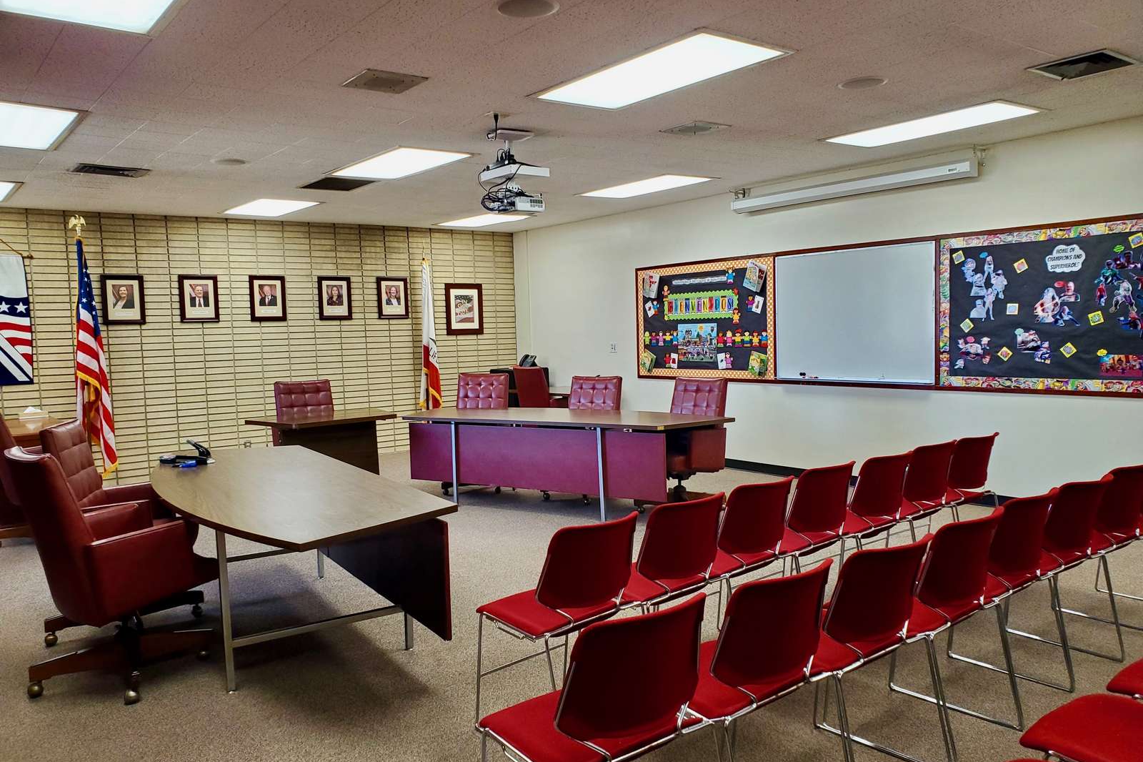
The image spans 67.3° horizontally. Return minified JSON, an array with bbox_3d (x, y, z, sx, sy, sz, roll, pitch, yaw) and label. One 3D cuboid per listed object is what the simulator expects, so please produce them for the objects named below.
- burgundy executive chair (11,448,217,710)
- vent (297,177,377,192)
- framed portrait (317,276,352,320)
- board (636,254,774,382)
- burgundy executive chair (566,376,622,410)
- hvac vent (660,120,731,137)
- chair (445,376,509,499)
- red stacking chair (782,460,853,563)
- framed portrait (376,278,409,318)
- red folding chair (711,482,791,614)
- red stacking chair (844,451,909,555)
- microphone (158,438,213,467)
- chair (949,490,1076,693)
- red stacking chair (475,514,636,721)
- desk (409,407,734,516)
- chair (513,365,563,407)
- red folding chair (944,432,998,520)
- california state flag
[{"bbox_3d":[-1.953,0.775,3.695,0.650,1.030,0.700,1,5,41],"label":"burgundy executive chair"},{"bbox_3d":[-1.948,-1.638,7.171,0.440,0.040,0.600,-5,5,-37],"label":"vent"},{"bbox_3d":[-2.772,-0.965,10.056,0.390,0.505,0.030,-4,4,-35],"label":"framed portrait"},{"bbox_3d":[1.329,-0.609,8.806,0.030,1.202,1.919,-5,5,-38],"label":"board"},{"bbox_3d":[0.078,0.494,7.389,0.650,1.020,0.700,0,4,30],"label":"burgundy executive chair"},{"bbox_3d":[0.790,-1.611,5.494,0.305,0.040,0.310,-5,5,-37],"label":"hvac vent"},{"bbox_3d":[-0.913,0.476,7.874,0.660,1.030,0.740,-1,4,18],"label":"chair"},{"bbox_3d":[1.102,0.792,4.020,0.480,0.770,0.540,-5,5,-37],"label":"red stacking chair"},{"bbox_3d":[-2.147,-0.997,10.342,0.390,0.490,0.030,-5,5,-37],"label":"framed portrait"},{"bbox_3d":[0.676,0.810,3.748,0.480,0.775,0.530,-5,5,-40],"label":"red folding chair"},{"bbox_3d":[1.402,0.749,4.351,0.480,0.775,0.530,-5,5,-40],"label":"red stacking chair"},{"bbox_3d":[-2.263,0.413,5.027,0.290,0.130,0.140,-2,4,0],"label":"microphone"},{"bbox_3d":[1.593,0.815,3.357,0.500,0.790,0.540,-4,5,-38],"label":"chair"},{"bbox_3d":[-0.050,0.871,3.145,0.480,0.775,0.530,-5,5,-40],"label":"red stacking chair"},{"bbox_3d":[-0.150,0.649,7.004,2.870,0.740,0.940,0,4,31],"label":"desk"},{"bbox_3d":[-0.228,0.330,9.801,0.650,1.010,0.720,2,5,45],"label":"chair"},{"bbox_3d":[2.245,0.698,4.899,0.480,0.770,0.540,-5,5,-37],"label":"red folding chair"},{"bbox_3d":[-1.709,-0.515,10.381,0.250,1.950,0.200,-5,5,-38],"label":"california state flag"}]

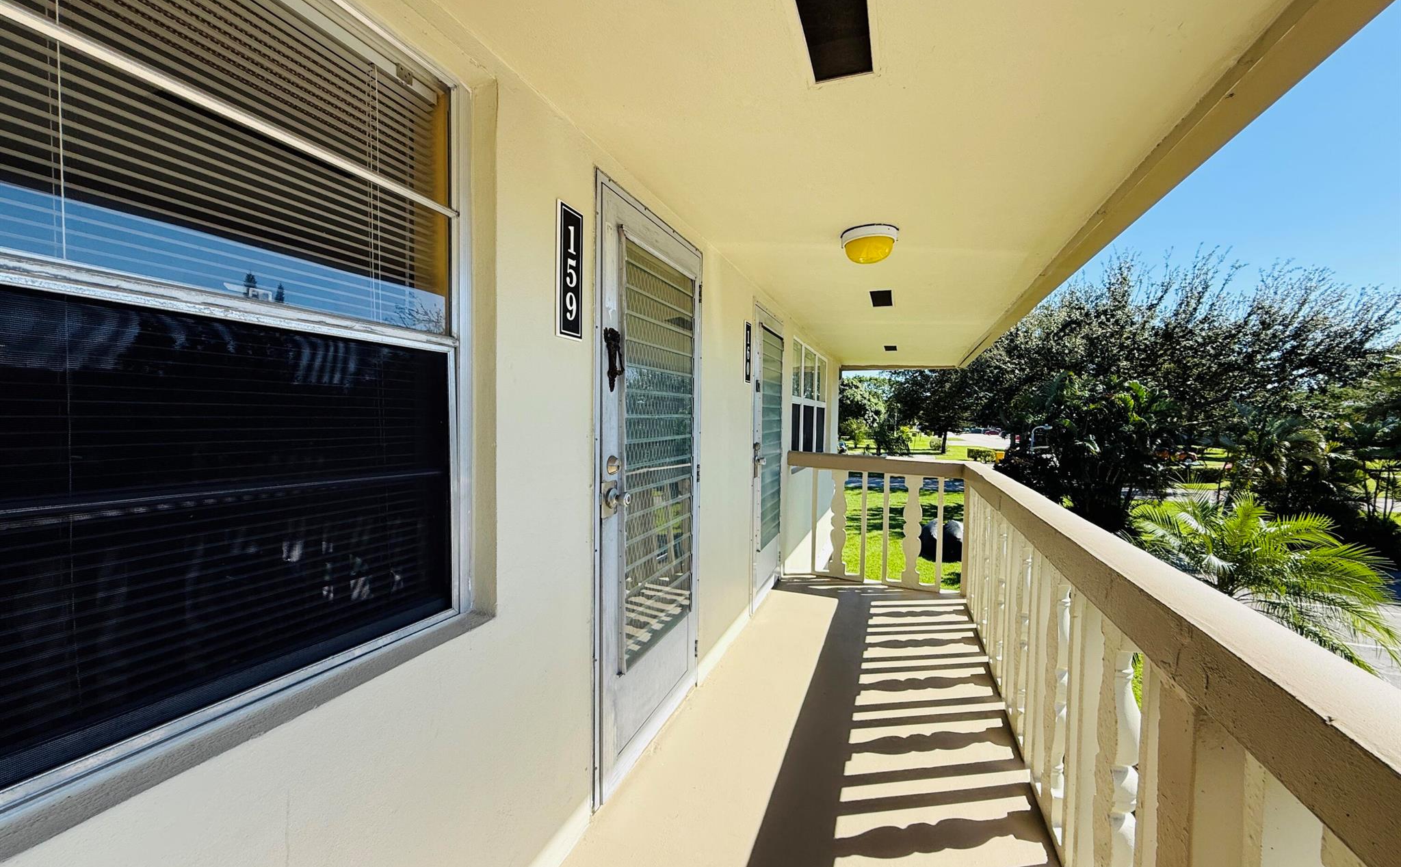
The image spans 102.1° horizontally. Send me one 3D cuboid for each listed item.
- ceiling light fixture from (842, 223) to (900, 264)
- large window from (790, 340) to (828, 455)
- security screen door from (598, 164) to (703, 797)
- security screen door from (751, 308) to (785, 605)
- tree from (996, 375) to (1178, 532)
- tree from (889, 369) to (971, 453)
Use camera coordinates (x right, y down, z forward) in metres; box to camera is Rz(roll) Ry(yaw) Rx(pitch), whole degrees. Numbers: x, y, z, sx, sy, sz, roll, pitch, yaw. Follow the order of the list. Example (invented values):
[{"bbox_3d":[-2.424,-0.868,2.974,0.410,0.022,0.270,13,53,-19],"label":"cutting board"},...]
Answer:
[{"bbox_3d":[0.792,-0.869,2.663,0.270,0.130,0.270,1,2,20],"label":"ceiling light fixture"},{"bbox_3d":[1.204,-0.297,6.242,0.100,1.280,2.820,1,2,20],"label":"large window"},{"bbox_3d":[-0.179,0.190,2.256,0.070,2.050,0.950,1,2,20],"label":"security screen door"},{"bbox_3d":[0.485,0.151,4.068,0.070,2.040,0.940,1,2,20],"label":"security screen door"},{"bbox_3d":[16.116,0.674,23.548,5.500,6.000,5.500,1,2,20],"label":"tree"},{"bbox_3d":[31.463,-3.460,74.939,11.000,12.000,11.000,1,2,20],"label":"tree"}]

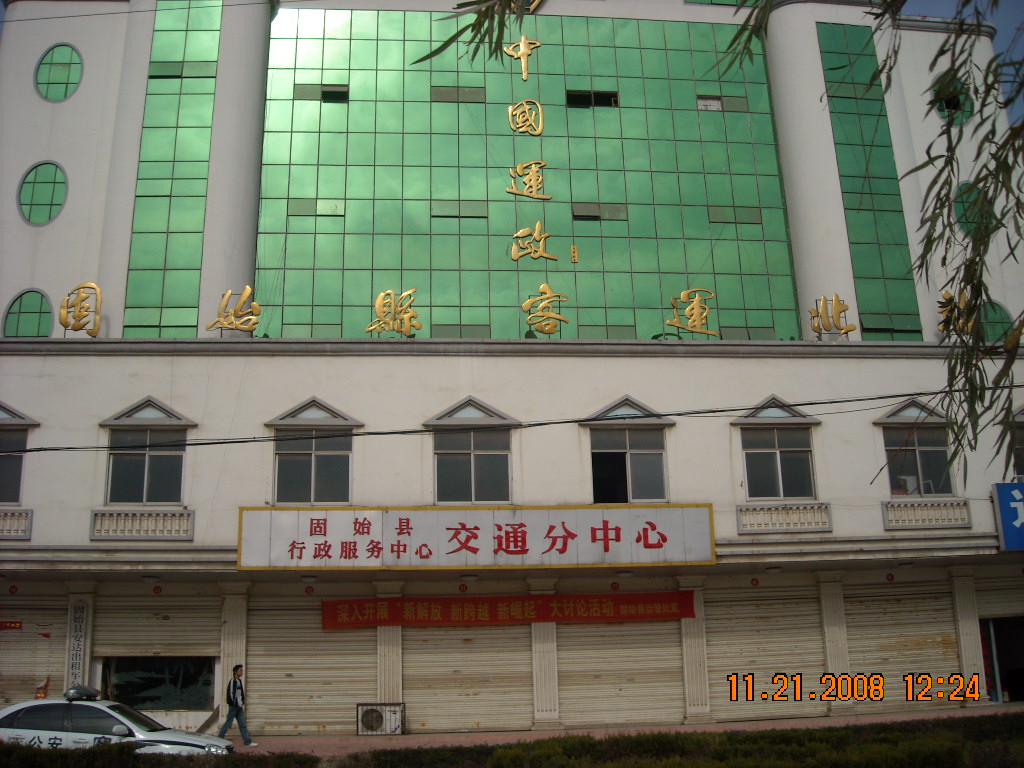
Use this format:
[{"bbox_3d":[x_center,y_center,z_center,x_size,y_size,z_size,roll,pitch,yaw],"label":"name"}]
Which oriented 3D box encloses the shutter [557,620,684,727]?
[{"bbox_3d":[2.399,6.102,22.891,2.780,2.850,0.120,0,-16,-6],"label":"shutter"}]

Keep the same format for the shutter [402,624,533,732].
[{"bbox_3d":[-1.037,6.564,23.932,2.961,2.936,0.120,0,-16,-6],"label":"shutter"}]

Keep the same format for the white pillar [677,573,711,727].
[{"bbox_3d":[4.062,5.926,23.111,0.680,3.250,0.480,0,-16,-6],"label":"white pillar"}]

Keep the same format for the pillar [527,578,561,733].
[{"bbox_3d":[0.737,5.916,22.771,0.680,3.250,0.480,0,-16,-6],"label":"pillar"}]

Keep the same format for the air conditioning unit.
[{"bbox_3d":[-2.729,6.942,21.487,0.970,0.640,0.400,0,-16,-6],"label":"air conditioning unit"}]

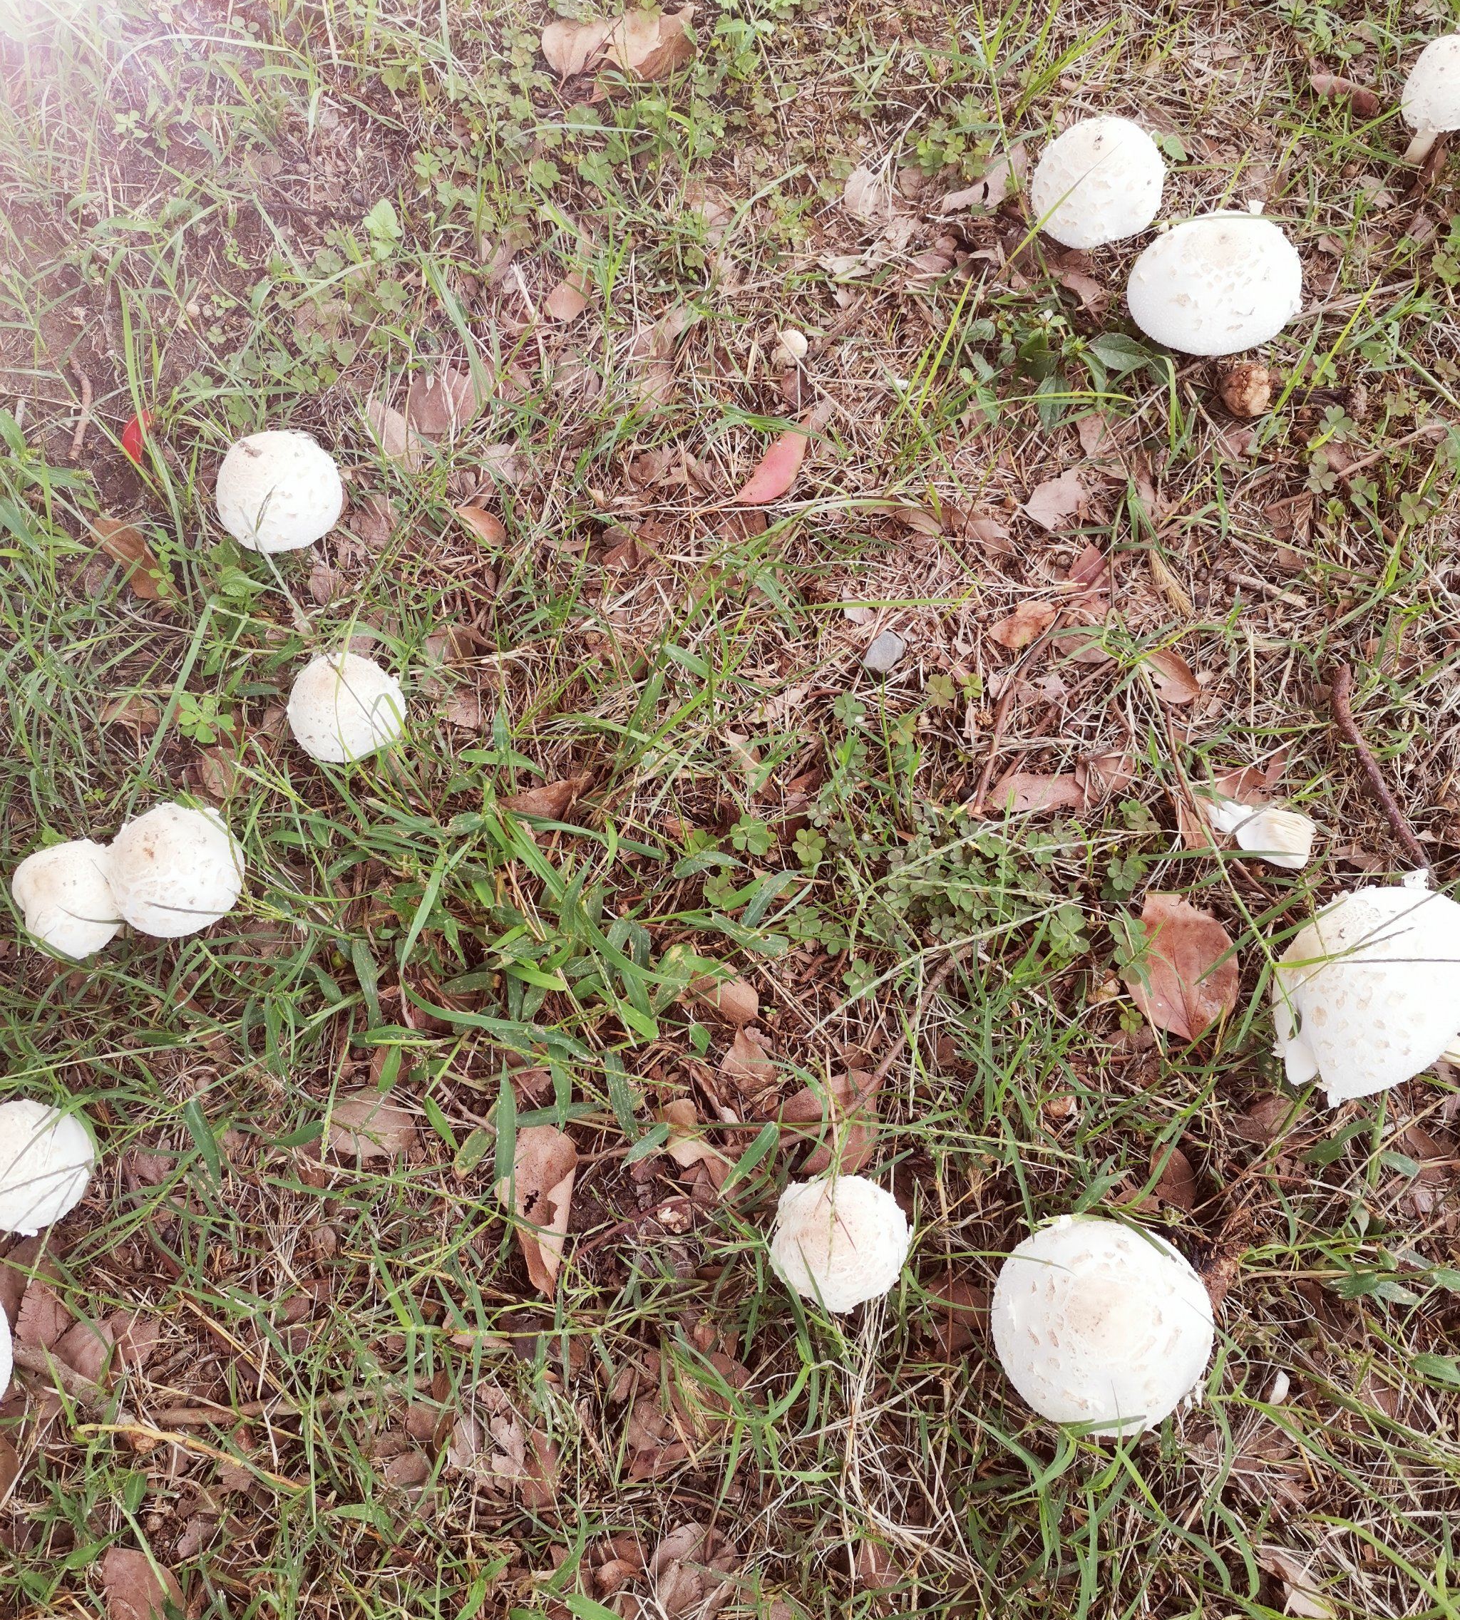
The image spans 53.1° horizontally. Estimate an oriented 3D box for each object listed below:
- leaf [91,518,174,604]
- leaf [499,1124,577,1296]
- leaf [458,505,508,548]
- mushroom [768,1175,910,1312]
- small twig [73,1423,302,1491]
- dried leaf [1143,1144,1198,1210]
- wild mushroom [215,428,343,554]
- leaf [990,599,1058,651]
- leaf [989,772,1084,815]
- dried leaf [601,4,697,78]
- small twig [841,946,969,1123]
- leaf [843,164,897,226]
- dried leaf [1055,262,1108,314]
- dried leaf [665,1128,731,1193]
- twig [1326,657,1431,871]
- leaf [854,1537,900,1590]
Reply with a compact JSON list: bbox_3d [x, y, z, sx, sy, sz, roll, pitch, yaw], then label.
[{"bbox_3d":[-0.409,-0.173,1.004,0.024,0.016,0.095,-32,65,-13],"label":"leaf"},{"bbox_3d":[-0.105,0.212,0.780,0.040,0.022,0.089,3,62,5],"label":"leaf"},{"bbox_3d":[-0.154,-0.180,0.917,0.016,0.010,0.041,-33,67,-16],"label":"leaf"},{"bbox_3d":[0.056,0.223,0.746,0.070,0.070,0.070,-1,62,3],"label":"mushroom"},{"bbox_3d":[-0.284,0.338,0.769,0.126,0.014,0.016,11,62,6],"label":"small twig"},{"bbox_3d":[0.249,0.208,0.821,0.029,0.012,0.030,17,68,12],"label":"dried leaf"},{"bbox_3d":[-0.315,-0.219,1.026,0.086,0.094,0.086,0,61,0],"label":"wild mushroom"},{"bbox_3d":[0.197,-0.124,0.976,0.027,0.012,0.050,39,74,19],"label":"leaf"},{"bbox_3d":[0.199,-0.010,0.948,0.063,0.012,0.028,1,65,1],"label":"leaf"},{"bbox_3d":[-0.073,-0.701,1.335,0.084,0.028,0.078,0,61,0],"label":"dried leaf"},{"bbox_3d":[0.091,0.114,0.752,0.005,0.008,0.114,32,67,16],"label":"small twig"},{"bbox_3d":[0.113,-0.493,1.172,0.040,0.014,0.063,-2,65,-1],"label":"leaf"},{"bbox_3d":[0.248,-0.361,1.012,0.026,0.011,0.045,-23,64,-12],"label":"dried leaf"},{"bbox_3d":[-0.018,0.202,0.840,0.022,0.014,0.044,-33,67,-10],"label":"dried leaf"},{"bbox_3d":[0.419,-0.029,0.955,0.022,0.016,0.154,-9,65,-4],"label":"twig"},{"bbox_3d":[0.074,0.389,0.755,0.018,0.008,0.026,-20,66,-5],"label":"leaf"}]

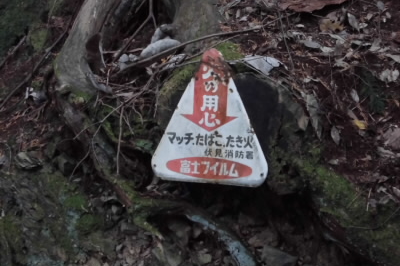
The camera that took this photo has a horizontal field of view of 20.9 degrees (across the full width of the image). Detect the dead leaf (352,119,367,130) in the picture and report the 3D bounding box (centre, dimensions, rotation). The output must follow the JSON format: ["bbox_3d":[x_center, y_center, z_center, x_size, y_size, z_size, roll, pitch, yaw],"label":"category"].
[{"bbox_3d":[0.488,-0.025,3.320,0.048,0.015,0.026,30,59,20],"label":"dead leaf"}]

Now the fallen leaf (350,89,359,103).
[{"bbox_3d":[0.484,-0.114,3.400,0.020,0.012,0.056,-10,54,-7],"label":"fallen leaf"}]

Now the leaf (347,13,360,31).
[{"bbox_3d":[0.506,-0.364,3.580,0.029,0.018,0.082,-15,55,-11],"label":"leaf"}]

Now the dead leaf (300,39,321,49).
[{"bbox_3d":[0.358,-0.287,3.520,0.066,0.015,0.038,20,43,24],"label":"dead leaf"}]

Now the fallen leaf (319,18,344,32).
[{"bbox_3d":[0.433,-0.358,3.580,0.083,0.025,0.060,0,53,0],"label":"fallen leaf"}]

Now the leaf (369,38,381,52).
[{"bbox_3d":[0.564,-0.285,3.500,0.027,0.015,0.067,30,59,21],"label":"leaf"}]

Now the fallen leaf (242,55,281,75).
[{"bbox_3d":[0.194,-0.213,3.430,0.134,0.030,0.086,12,40,14],"label":"fallen leaf"}]

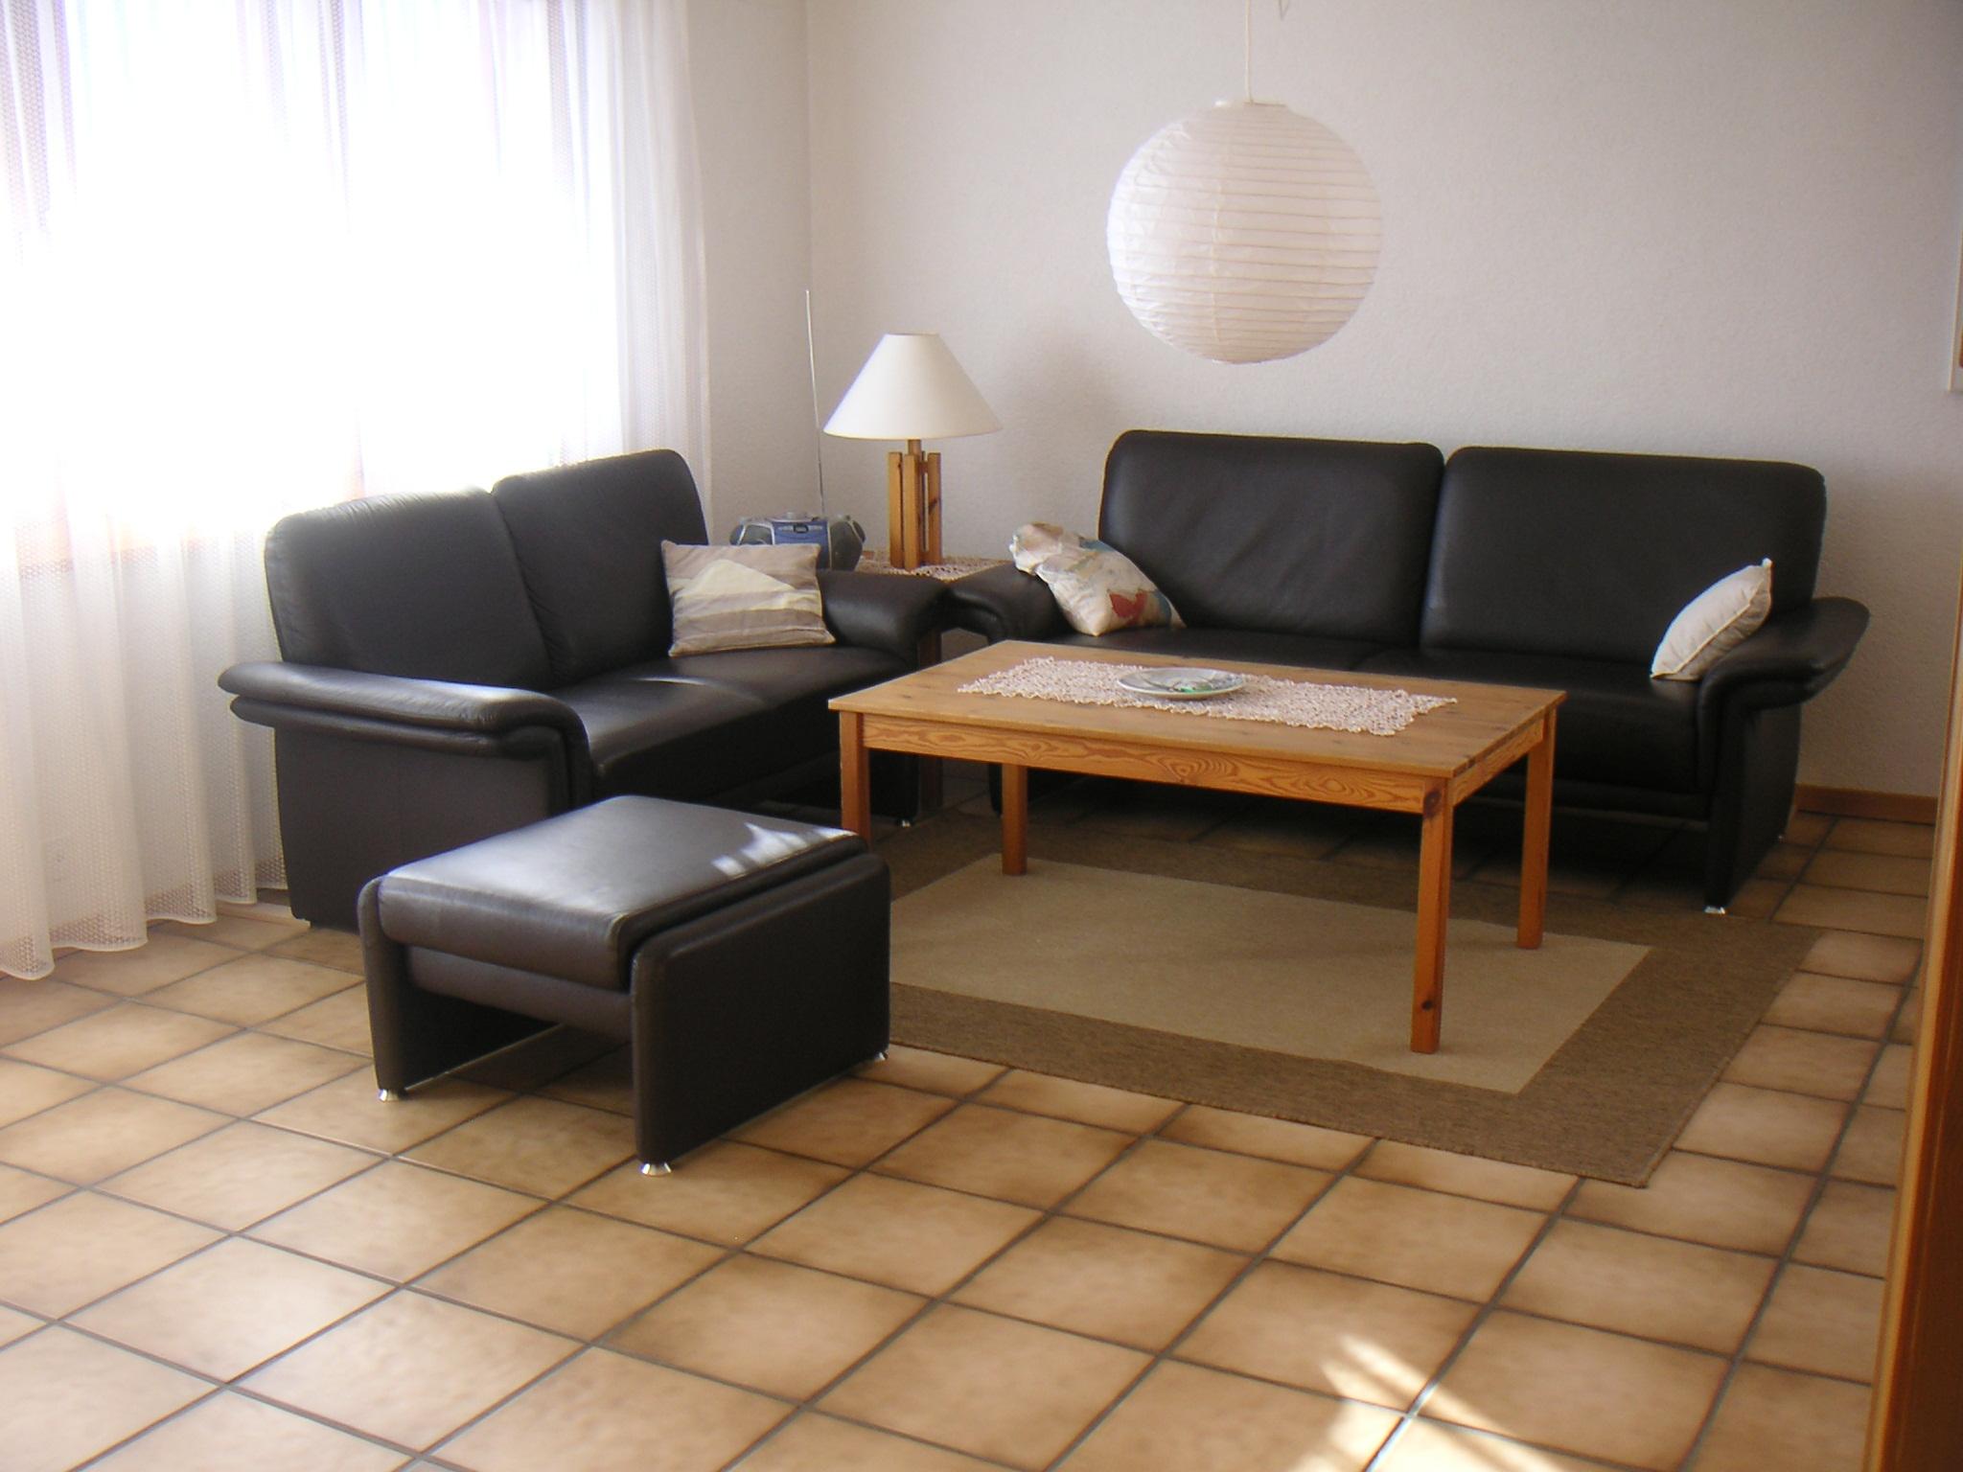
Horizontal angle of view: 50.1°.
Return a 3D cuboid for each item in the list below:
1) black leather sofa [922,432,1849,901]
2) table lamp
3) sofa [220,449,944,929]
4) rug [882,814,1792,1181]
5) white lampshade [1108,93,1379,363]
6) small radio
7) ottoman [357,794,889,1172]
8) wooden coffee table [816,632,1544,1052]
[{"bbox_3d":[0.959,-0.214,4.938,2.020,0.880,0.870,6,14,29],"label":"black leather sofa"},{"bbox_3d":[-0.181,-0.754,5.566,0.477,0.601,0.477,-1,12,-2],"label":"table lamp"},{"bbox_3d":[-0.820,-0.121,4.644,0.870,0.870,1.580,6,14,29],"label":"sofa"},{"bbox_3d":[0.448,0.420,4.106,2.000,0.010,1.400,6,14,29],"label":"rug"},{"bbox_3d":[0.485,-0.929,3.870,0.500,0.480,0.500,1,12,7],"label":"white lampshade"},{"bbox_3d":[-0.494,-0.538,5.629,0.345,0.160,0.200,-2,12,-5],"label":"small radio"},{"bbox_3d":[-0.569,0.376,3.454,0.615,0.400,0.605,7,14,31],"label":"ottoman"},{"bbox_3d":[0.425,0.167,4.097,1.225,0.508,0.695,6,14,29],"label":"wooden coffee table"}]

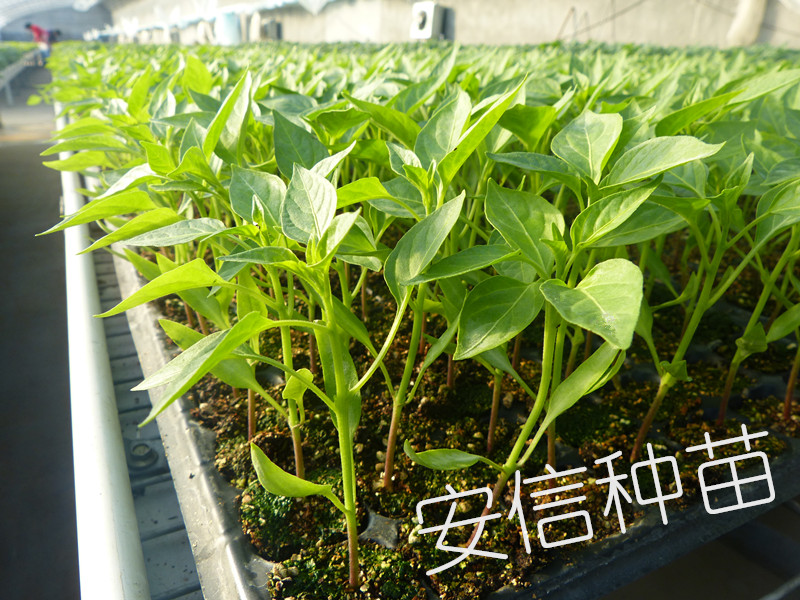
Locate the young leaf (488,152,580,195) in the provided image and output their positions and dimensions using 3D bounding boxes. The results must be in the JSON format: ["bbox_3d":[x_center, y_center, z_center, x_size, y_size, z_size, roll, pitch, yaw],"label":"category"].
[{"bbox_3d":[0.045,-0.042,0.202,0.033,0.007,0.016,22,37,6],"label":"young leaf"}]

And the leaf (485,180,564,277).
[{"bbox_3d":[0.044,-0.025,0.212,0.027,0.007,0.045,-12,56,-20],"label":"leaf"}]

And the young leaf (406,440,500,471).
[{"bbox_3d":[0.015,0.047,0.180,0.028,0.006,0.011,9,24,0],"label":"young leaf"}]

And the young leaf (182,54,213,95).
[{"bbox_3d":[-0.151,-0.168,0.447,0.020,0.007,0.040,-20,69,-6],"label":"young leaf"}]

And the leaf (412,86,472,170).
[{"bbox_3d":[0.013,-0.054,0.186,0.019,0.006,0.030,7,66,4],"label":"leaf"}]

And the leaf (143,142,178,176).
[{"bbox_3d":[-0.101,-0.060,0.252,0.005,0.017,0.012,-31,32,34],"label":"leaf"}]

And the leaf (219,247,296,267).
[{"bbox_3d":[-0.034,-0.010,0.145,0.020,0.004,0.009,-3,24,-7],"label":"leaf"}]

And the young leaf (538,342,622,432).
[{"bbox_3d":[0.053,0.025,0.175,0.011,0.032,0.005,42,11,18],"label":"young leaf"}]

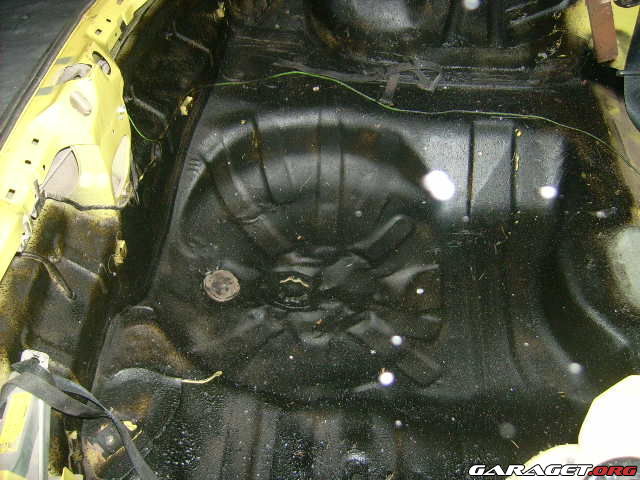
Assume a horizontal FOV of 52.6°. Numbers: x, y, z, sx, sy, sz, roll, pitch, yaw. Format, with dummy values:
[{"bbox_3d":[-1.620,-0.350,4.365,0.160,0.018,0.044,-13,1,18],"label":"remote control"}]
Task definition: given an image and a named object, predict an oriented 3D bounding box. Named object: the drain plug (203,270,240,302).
[{"bbox_3d":[-0.151,0.072,1.000,0.056,0.012,0.056,2,53,-3],"label":"drain plug"}]

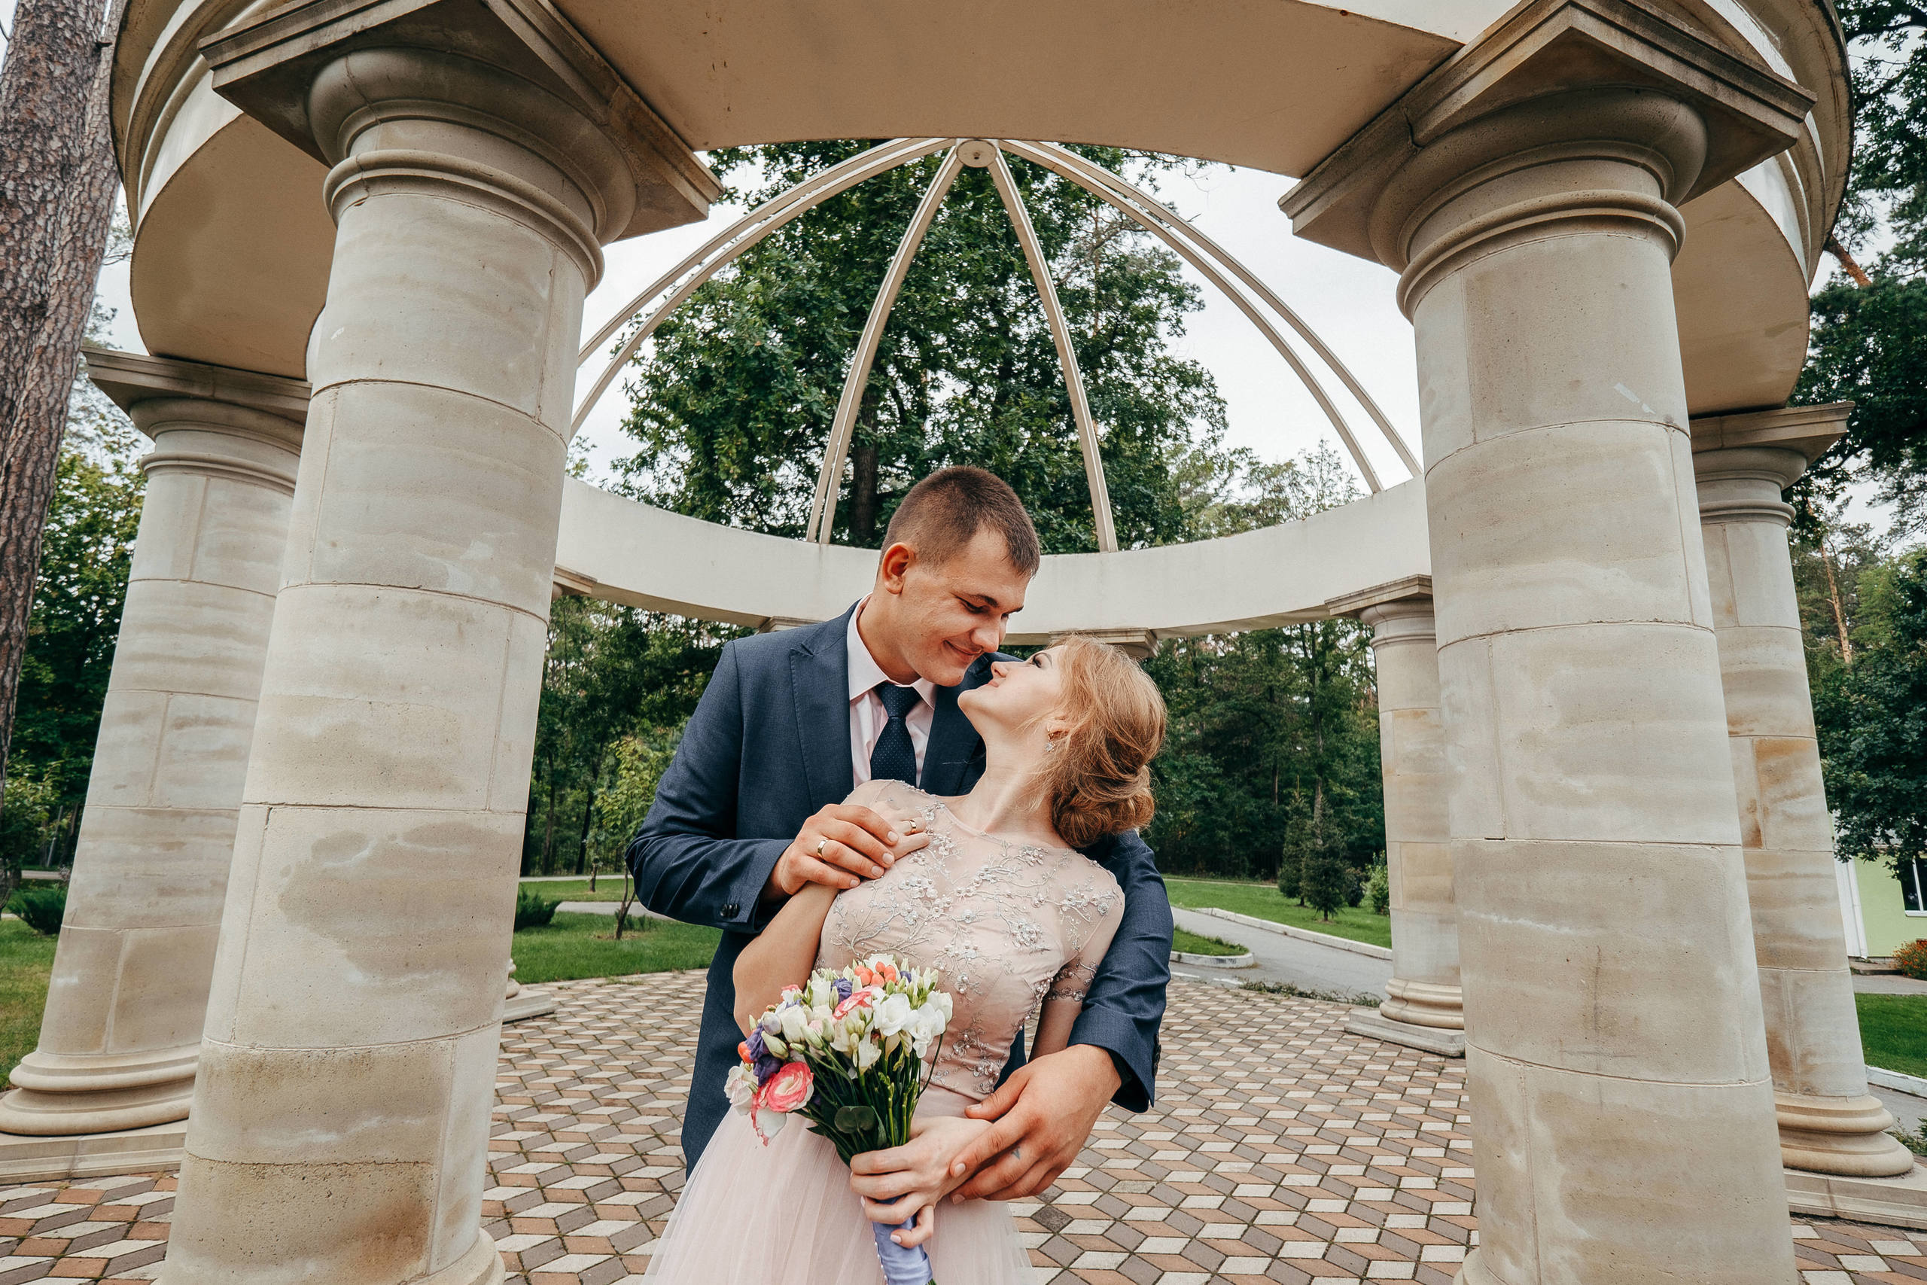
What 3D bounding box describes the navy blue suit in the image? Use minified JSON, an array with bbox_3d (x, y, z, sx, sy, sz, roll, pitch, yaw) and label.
[{"bbox_3d":[-0.085,0.733,1.000,0.610,1.520,0.440,3,-11,-7],"label":"navy blue suit"}]

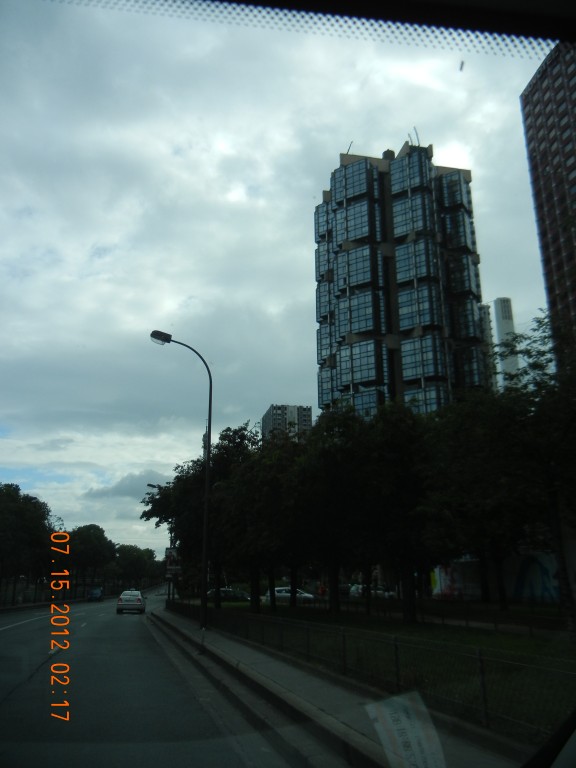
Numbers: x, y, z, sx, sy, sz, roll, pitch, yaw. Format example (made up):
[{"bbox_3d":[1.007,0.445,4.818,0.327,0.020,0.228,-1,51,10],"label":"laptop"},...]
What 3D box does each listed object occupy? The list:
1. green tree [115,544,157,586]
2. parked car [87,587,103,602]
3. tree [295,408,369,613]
[{"bbox_3d":[-30.475,37.242,133.010,8.200,9.600,8.200,0,-17,0],"label":"green tree"},{"bbox_3d":[-23.289,25.453,80.110,1.800,1.650,4.300,2,-17,-8],"label":"parked car"},{"bbox_3d":[2.381,6.738,36.435,4.800,11.000,4.800,0,-17,0],"label":"tree"}]

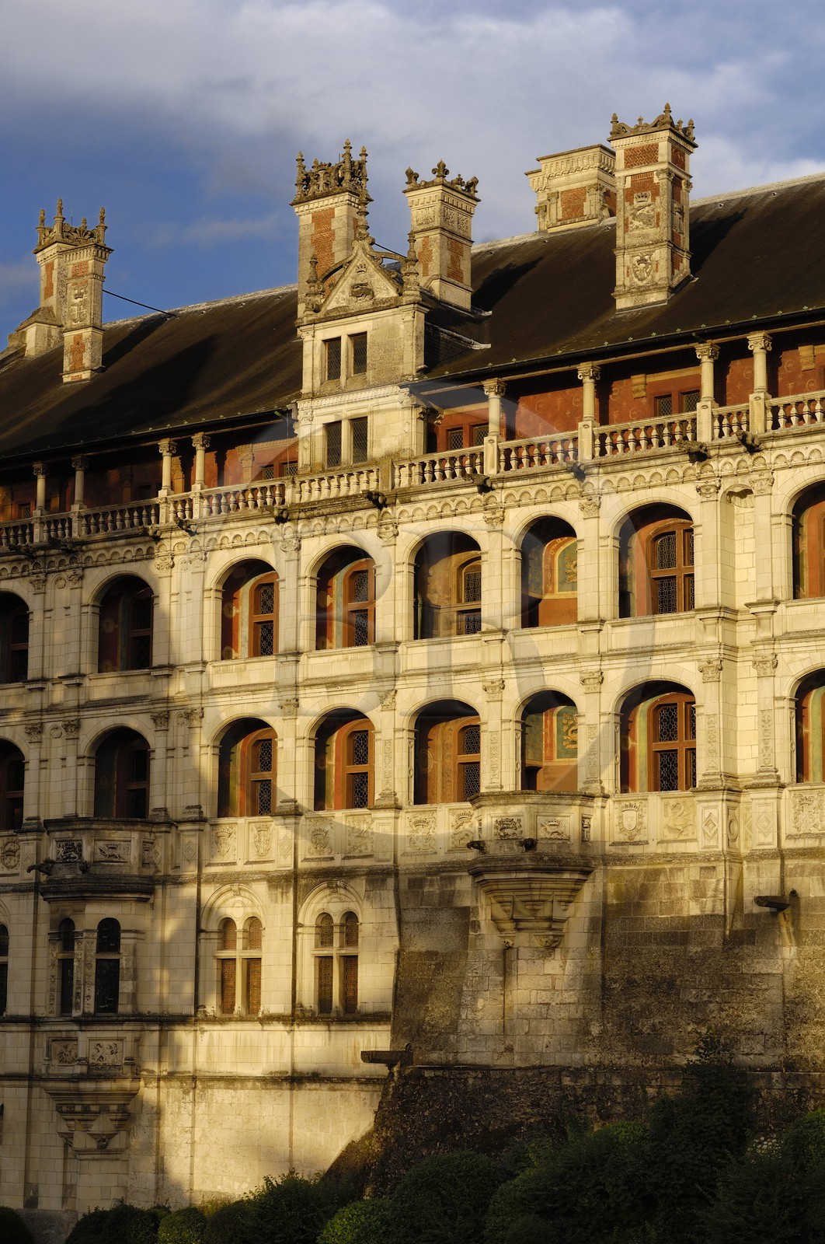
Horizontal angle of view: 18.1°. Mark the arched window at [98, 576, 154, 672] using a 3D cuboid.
[{"bbox_3d":[-9.206,0.093,83.594,2.617,3.150,0.400,-7,-12,36],"label":"arched window"}]

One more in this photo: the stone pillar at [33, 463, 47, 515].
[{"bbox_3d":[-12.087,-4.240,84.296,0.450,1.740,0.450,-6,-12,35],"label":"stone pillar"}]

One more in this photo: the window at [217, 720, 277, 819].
[{"bbox_3d":[-5.047,4.525,79.750,2.572,3.002,0.400,-7,-12,36],"label":"window"}]

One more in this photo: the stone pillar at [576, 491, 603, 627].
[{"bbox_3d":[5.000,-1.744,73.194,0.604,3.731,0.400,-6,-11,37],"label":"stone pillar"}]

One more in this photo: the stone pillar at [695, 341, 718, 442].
[{"bbox_3d":[7.977,-6.142,70.176,0.490,2.744,0.490,-6,-12,35],"label":"stone pillar"}]

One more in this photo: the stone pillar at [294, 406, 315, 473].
[{"bbox_3d":[-3.370,-5.692,80.871,0.548,2.046,0.300,-6,-11,37],"label":"stone pillar"}]

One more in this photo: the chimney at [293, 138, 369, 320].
[{"bbox_3d":[-2.618,-12.243,83.898,2.330,6.222,1.420,-6,-12,35],"label":"chimney"}]

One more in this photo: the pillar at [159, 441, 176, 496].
[{"bbox_3d":[-7.951,-4.974,83.870,0.390,1.785,0.390,-7,-12,35],"label":"pillar"}]

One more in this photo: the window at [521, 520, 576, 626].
[{"bbox_3d":[3.996,-1.500,74.228,2.051,3.063,0.450,-6,-11,37],"label":"window"}]

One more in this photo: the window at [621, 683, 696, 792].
[{"bbox_3d":[6.818,3.119,71.272,2.518,2.977,0.450,-6,-11,37],"label":"window"}]

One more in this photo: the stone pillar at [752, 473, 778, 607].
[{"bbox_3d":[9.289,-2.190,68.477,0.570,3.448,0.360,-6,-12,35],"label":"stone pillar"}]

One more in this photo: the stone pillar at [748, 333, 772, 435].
[{"bbox_3d":[9.445,-6.489,70.268,0.450,2.741,0.450,-6,-11,37],"label":"stone pillar"}]

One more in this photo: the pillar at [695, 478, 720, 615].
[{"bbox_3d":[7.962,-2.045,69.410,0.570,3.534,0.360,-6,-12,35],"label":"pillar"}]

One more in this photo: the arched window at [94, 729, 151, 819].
[{"bbox_3d":[-9.336,4.930,83.352,2.200,2.770,0.500,-7,-12,35],"label":"arched window"}]

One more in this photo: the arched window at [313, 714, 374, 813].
[{"bbox_3d":[-2.015,4.226,77.542,2.403,2.977,0.400,-7,-12,36],"label":"arched window"}]

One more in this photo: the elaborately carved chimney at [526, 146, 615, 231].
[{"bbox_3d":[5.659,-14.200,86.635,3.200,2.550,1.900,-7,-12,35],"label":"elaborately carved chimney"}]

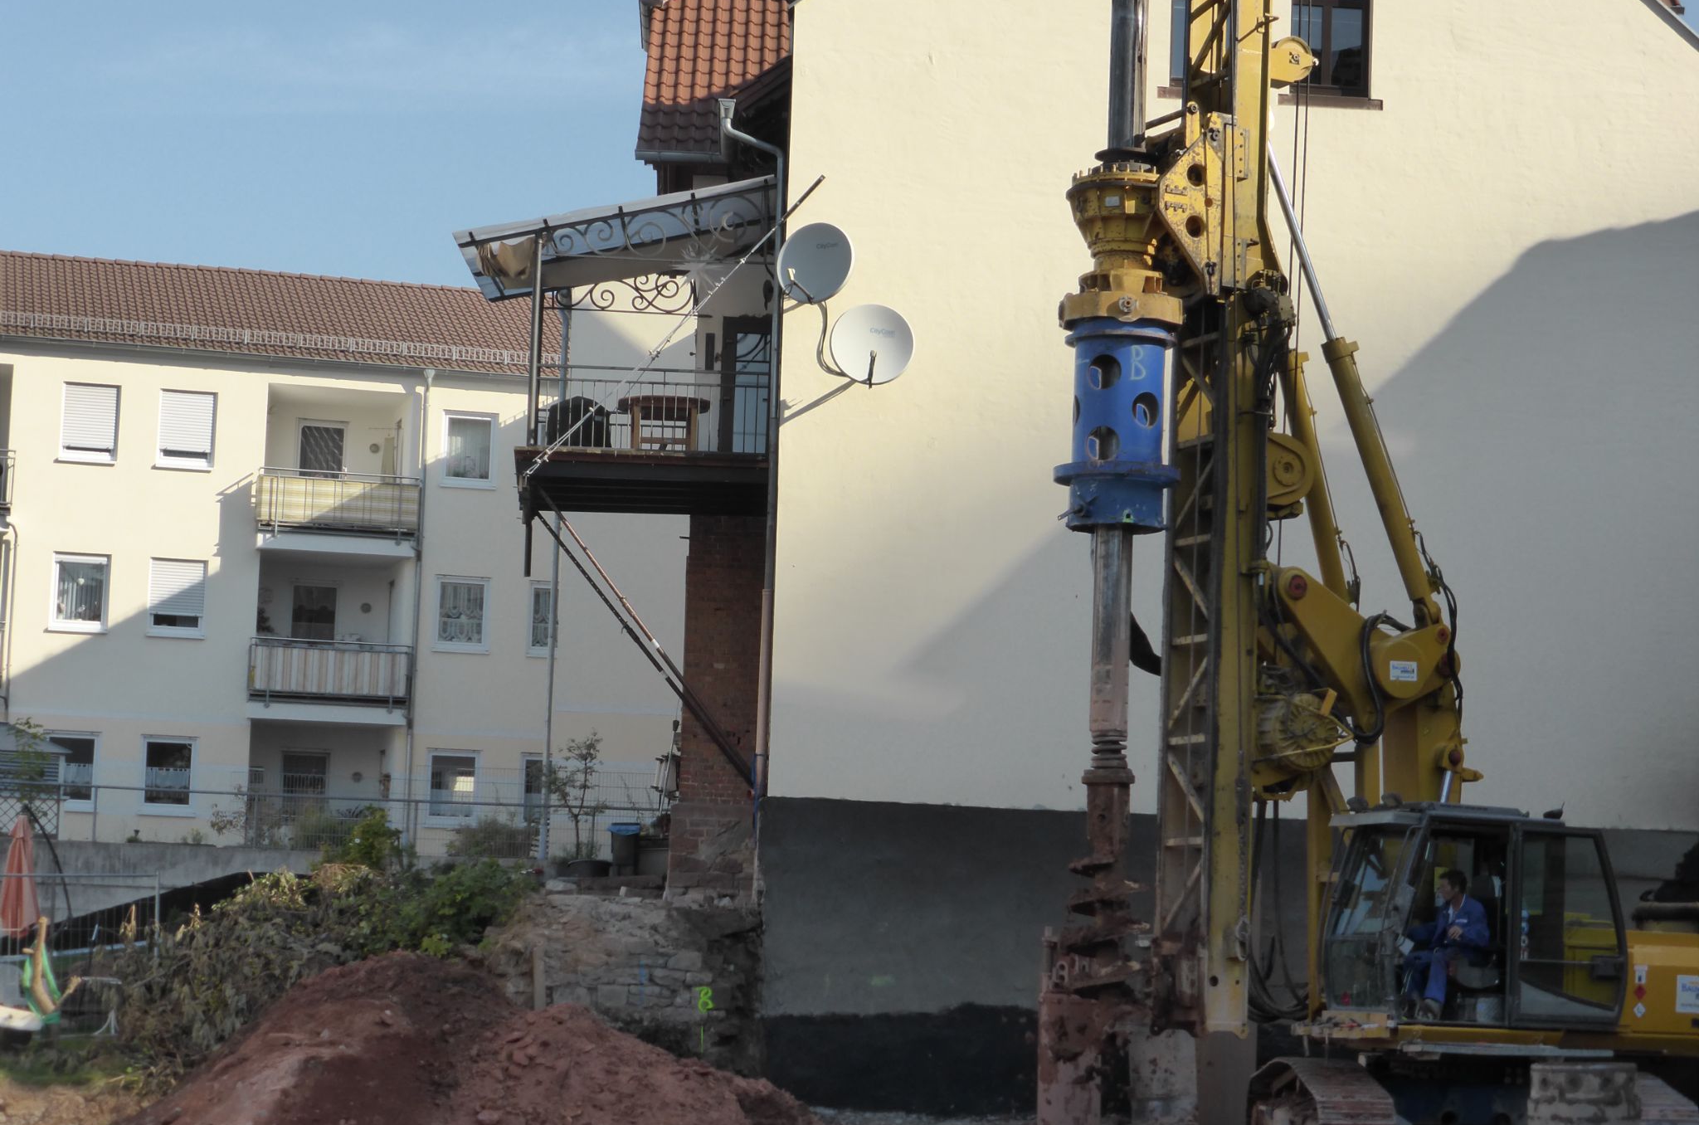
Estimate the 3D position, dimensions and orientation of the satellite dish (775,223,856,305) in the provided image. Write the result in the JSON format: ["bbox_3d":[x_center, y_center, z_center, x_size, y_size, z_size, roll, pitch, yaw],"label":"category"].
[{"bbox_3d":[-0.397,-3.192,38.393,0.860,0.870,0.450,-1,-6,26],"label":"satellite dish"}]

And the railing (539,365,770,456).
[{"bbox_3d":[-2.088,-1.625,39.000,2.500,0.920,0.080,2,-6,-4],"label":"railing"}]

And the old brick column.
[{"bbox_3d":[-1.541,1.659,41.947,1.000,4.400,0.750,2,-6,-4],"label":"old brick column"}]

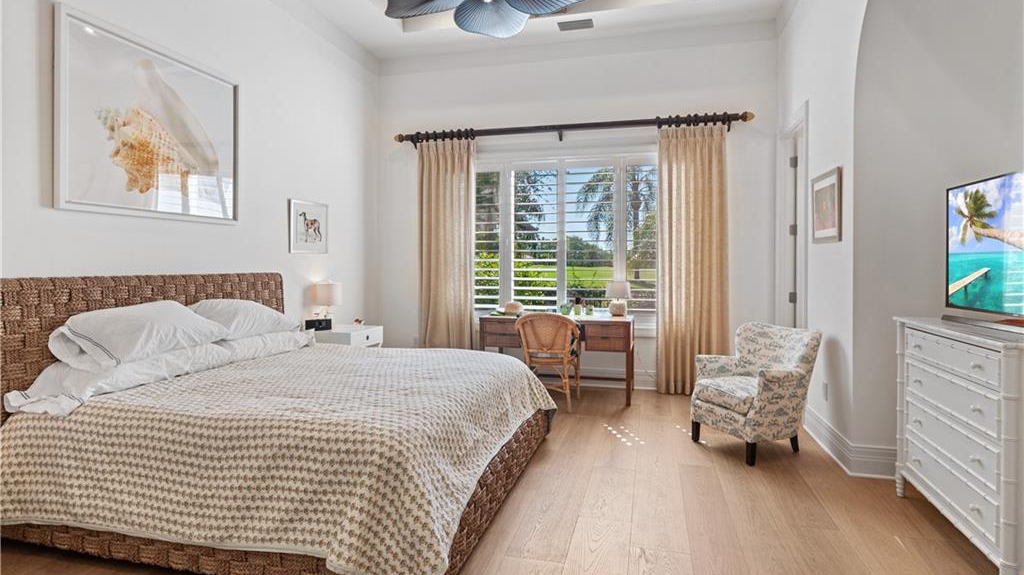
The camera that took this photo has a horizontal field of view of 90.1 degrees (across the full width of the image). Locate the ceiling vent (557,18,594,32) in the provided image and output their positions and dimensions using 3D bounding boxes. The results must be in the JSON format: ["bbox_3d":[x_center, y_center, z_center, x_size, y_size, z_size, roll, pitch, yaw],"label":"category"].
[{"bbox_3d":[0.637,-2.600,5.074,0.346,0.025,0.193,1,2,14],"label":"ceiling vent"}]

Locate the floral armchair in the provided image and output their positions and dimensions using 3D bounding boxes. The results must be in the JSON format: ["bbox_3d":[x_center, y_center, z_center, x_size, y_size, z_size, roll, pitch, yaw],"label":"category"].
[{"bbox_3d":[1.690,0.701,3.596,0.700,0.830,0.650,-1,2,-28],"label":"floral armchair"}]

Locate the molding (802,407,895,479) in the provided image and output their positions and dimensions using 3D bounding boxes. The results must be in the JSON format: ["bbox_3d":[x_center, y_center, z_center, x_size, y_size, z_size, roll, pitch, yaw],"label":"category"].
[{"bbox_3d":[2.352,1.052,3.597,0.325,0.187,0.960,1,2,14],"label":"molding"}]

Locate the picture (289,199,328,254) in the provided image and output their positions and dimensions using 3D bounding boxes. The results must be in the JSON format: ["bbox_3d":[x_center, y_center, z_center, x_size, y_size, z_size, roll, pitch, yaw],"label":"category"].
[{"bbox_3d":[-1.851,-0.543,4.671,0.030,0.465,0.540,1,2,14],"label":"picture"}]

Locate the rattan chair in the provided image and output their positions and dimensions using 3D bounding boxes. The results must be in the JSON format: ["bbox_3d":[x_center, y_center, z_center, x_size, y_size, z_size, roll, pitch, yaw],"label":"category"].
[{"bbox_3d":[0.355,0.631,4.660,0.540,0.860,0.570,1,2,16],"label":"rattan chair"}]

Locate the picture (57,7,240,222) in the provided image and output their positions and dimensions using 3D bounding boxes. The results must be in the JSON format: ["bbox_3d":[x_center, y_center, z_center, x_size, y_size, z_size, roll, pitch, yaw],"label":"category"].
[{"bbox_3d":[-2.197,-0.967,3.213,0.045,1.036,1.220,1,2,14],"label":"picture"}]

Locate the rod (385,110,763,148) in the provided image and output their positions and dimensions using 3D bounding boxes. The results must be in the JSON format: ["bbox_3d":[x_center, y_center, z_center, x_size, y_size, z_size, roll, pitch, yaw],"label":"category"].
[{"bbox_3d":[0.490,-1.638,5.307,3.740,0.120,0.120,1,2,14],"label":"rod"}]

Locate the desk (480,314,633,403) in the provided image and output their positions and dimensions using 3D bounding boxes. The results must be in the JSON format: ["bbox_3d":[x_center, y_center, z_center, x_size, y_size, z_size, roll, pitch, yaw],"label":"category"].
[{"bbox_3d":[0.472,0.671,5.110,1.468,0.778,0.625,1,2,14],"label":"desk"}]

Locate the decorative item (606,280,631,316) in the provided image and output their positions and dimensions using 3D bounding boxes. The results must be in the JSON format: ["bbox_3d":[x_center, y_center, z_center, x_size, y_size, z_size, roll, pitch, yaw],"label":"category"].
[{"bbox_3d":[1.064,0.101,5.121,0.240,0.361,0.240,1,2,14],"label":"decorative item"}]

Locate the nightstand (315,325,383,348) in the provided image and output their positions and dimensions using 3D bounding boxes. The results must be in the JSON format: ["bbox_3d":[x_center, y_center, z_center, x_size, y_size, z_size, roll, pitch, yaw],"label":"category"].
[{"bbox_3d":[-1.572,0.722,4.849,0.470,0.660,0.580,1,2,14],"label":"nightstand"}]

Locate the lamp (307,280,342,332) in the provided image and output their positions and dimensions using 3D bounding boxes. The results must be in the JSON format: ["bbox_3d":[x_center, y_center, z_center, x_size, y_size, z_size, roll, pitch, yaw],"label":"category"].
[{"bbox_3d":[-1.703,0.170,4.690,0.260,0.450,0.260,1,2,14],"label":"lamp"}]

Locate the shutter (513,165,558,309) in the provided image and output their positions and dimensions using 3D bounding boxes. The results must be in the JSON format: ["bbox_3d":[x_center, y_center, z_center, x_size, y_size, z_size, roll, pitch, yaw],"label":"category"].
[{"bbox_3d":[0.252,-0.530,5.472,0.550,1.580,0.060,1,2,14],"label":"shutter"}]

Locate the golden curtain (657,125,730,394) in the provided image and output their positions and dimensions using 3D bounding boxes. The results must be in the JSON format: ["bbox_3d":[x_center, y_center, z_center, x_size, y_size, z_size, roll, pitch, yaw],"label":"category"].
[{"bbox_3d":[1.795,-0.269,5.085,0.678,2.650,0.140,1,2,14],"label":"golden curtain"}]

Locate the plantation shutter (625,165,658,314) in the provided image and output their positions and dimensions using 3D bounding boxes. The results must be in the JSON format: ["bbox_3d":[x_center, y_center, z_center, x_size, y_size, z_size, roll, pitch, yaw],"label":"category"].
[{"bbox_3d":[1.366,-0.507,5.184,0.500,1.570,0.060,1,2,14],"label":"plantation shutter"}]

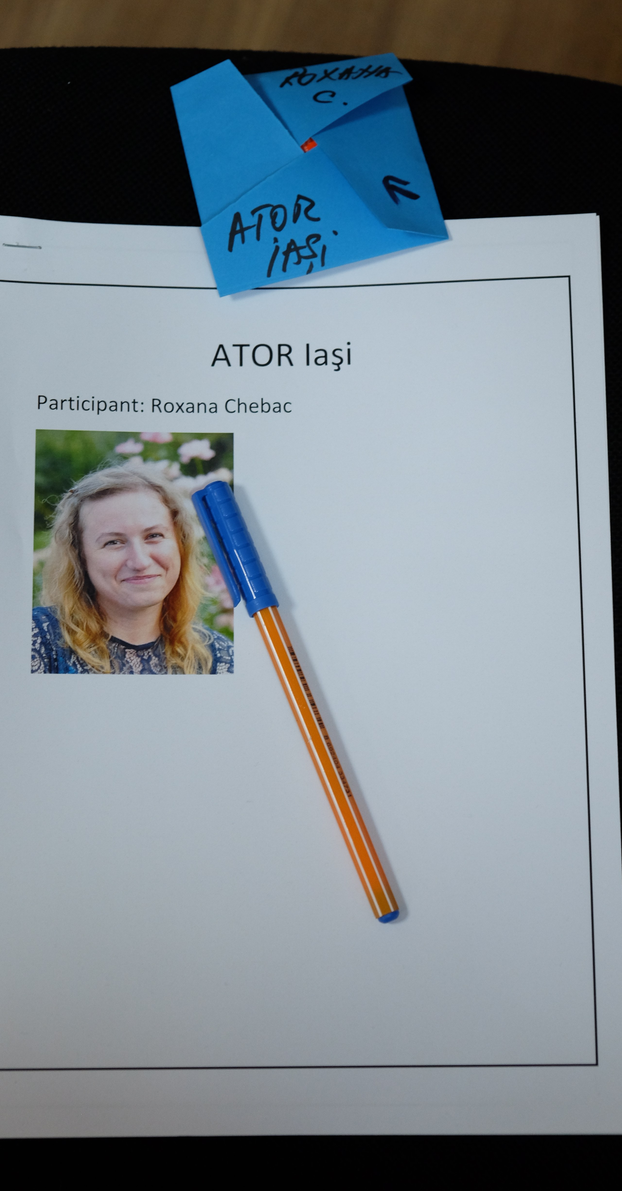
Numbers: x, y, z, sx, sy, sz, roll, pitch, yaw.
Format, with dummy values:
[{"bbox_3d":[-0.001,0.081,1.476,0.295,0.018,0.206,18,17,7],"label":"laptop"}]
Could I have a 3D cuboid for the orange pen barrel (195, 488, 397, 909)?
[{"bbox_3d":[-0.005,0.033,0.640,0.014,0.010,0.151,-21,80,-5],"label":"orange pen barrel"}]

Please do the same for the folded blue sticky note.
[{"bbox_3d":[0.000,-0.145,0.675,0.079,0.014,0.073,-14,79,-4],"label":"folded blue sticky note"}]

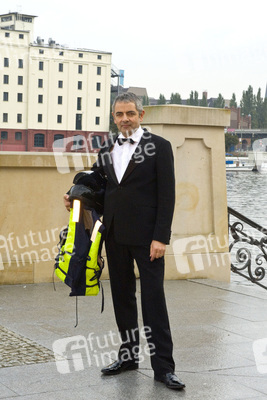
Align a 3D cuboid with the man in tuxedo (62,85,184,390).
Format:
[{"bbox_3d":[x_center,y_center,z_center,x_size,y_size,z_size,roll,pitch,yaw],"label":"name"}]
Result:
[{"bbox_3d":[0.014,0.232,4.850,0.740,1.800,0.480,3,5,22],"label":"man in tuxedo"}]

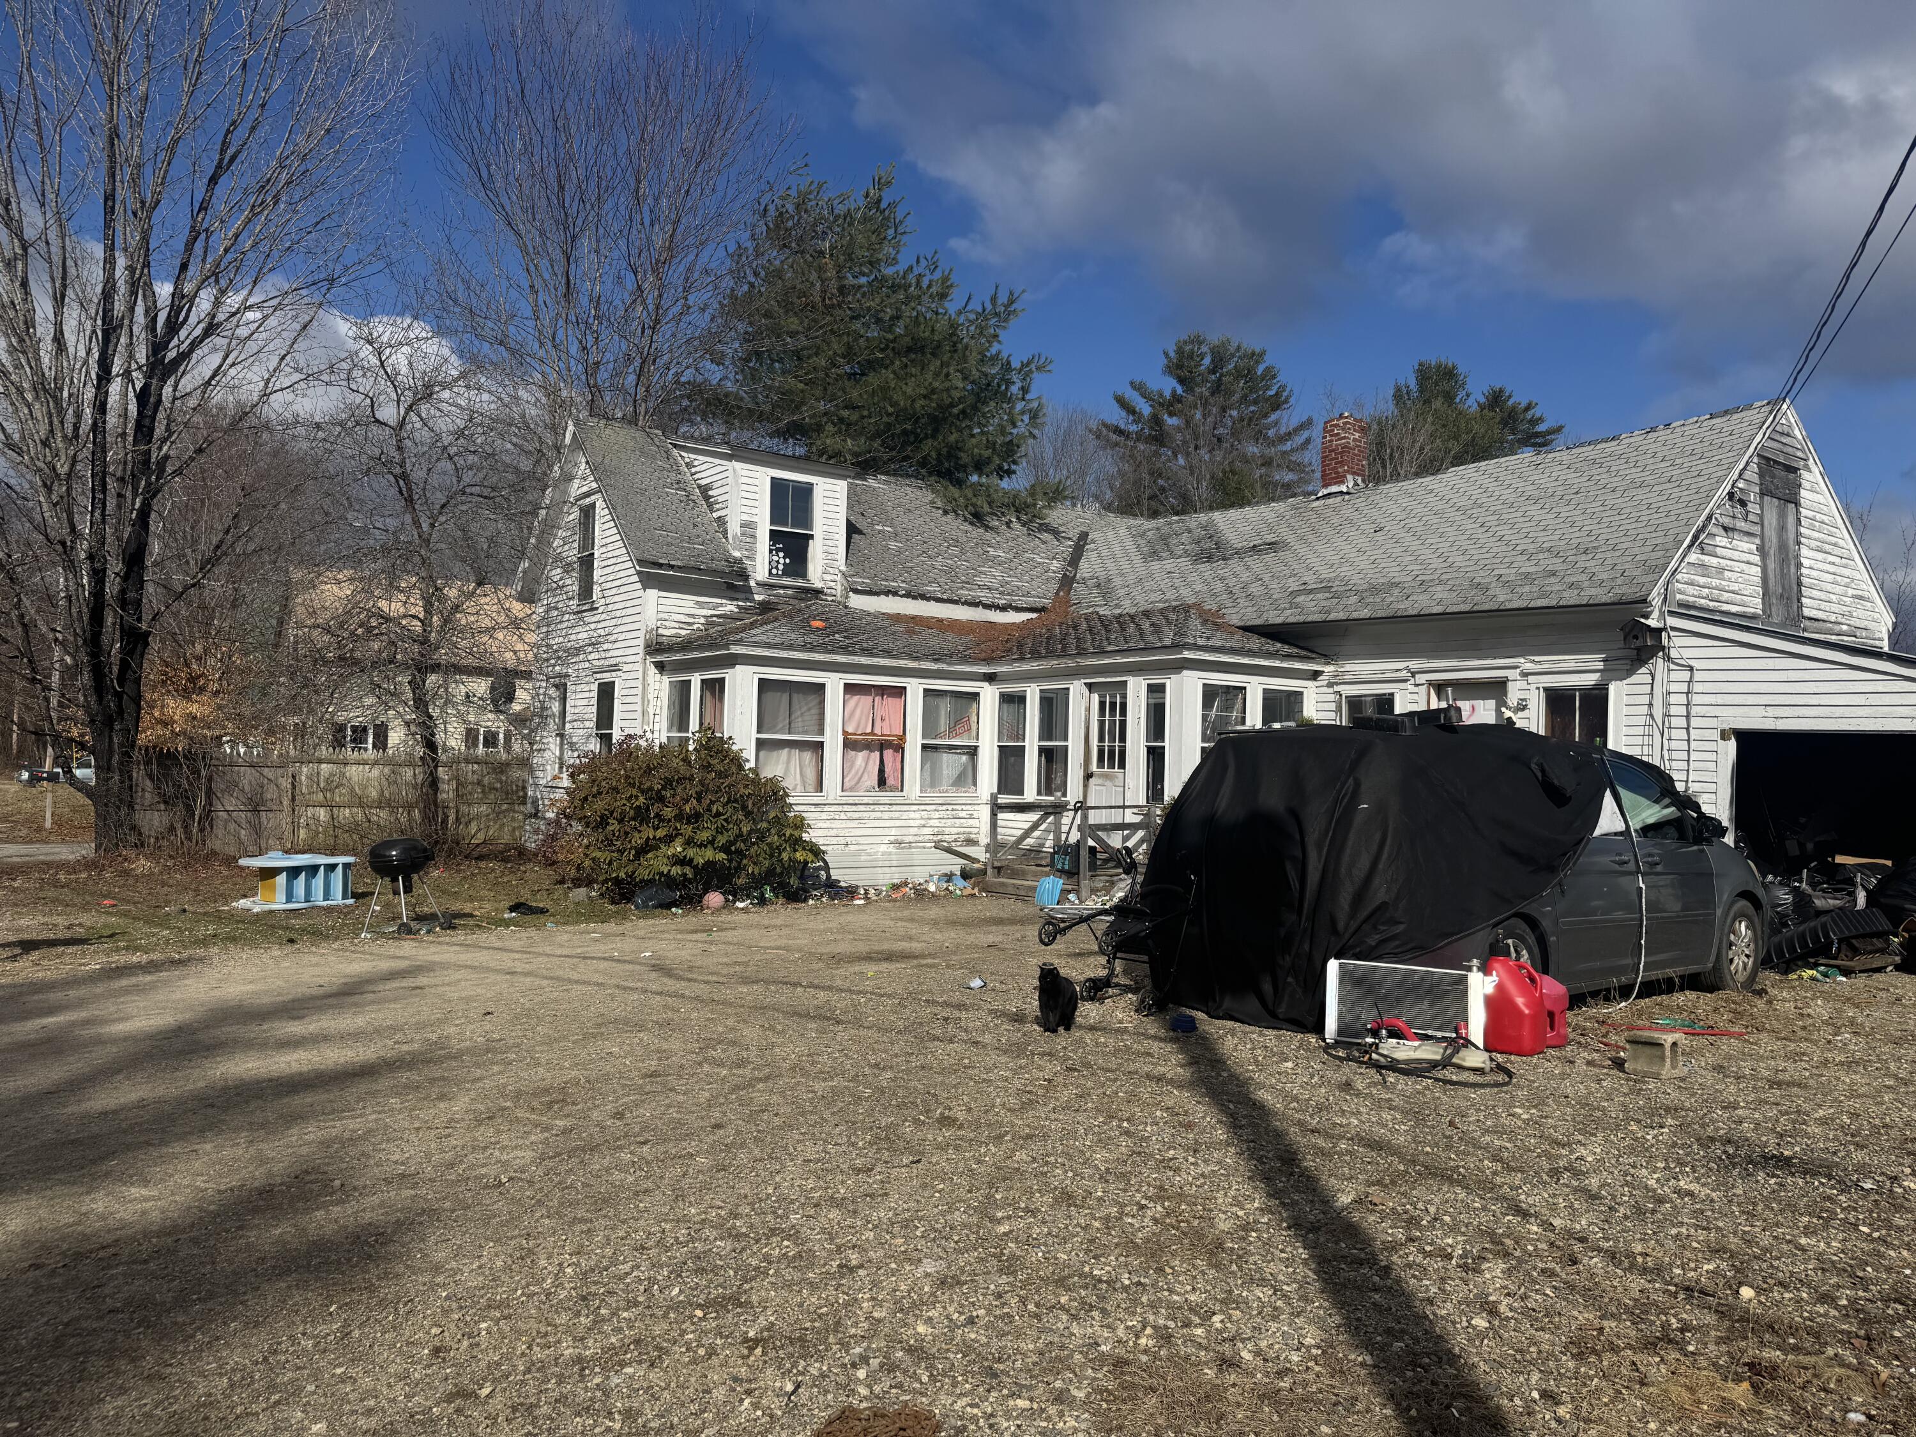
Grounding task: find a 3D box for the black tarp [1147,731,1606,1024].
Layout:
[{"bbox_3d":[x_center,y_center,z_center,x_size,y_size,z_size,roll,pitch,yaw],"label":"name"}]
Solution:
[{"bbox_3d":[2.826,0.965,8.662,2.700,1.740,1.960,3,-3,-37],"label":"black tarp"}]

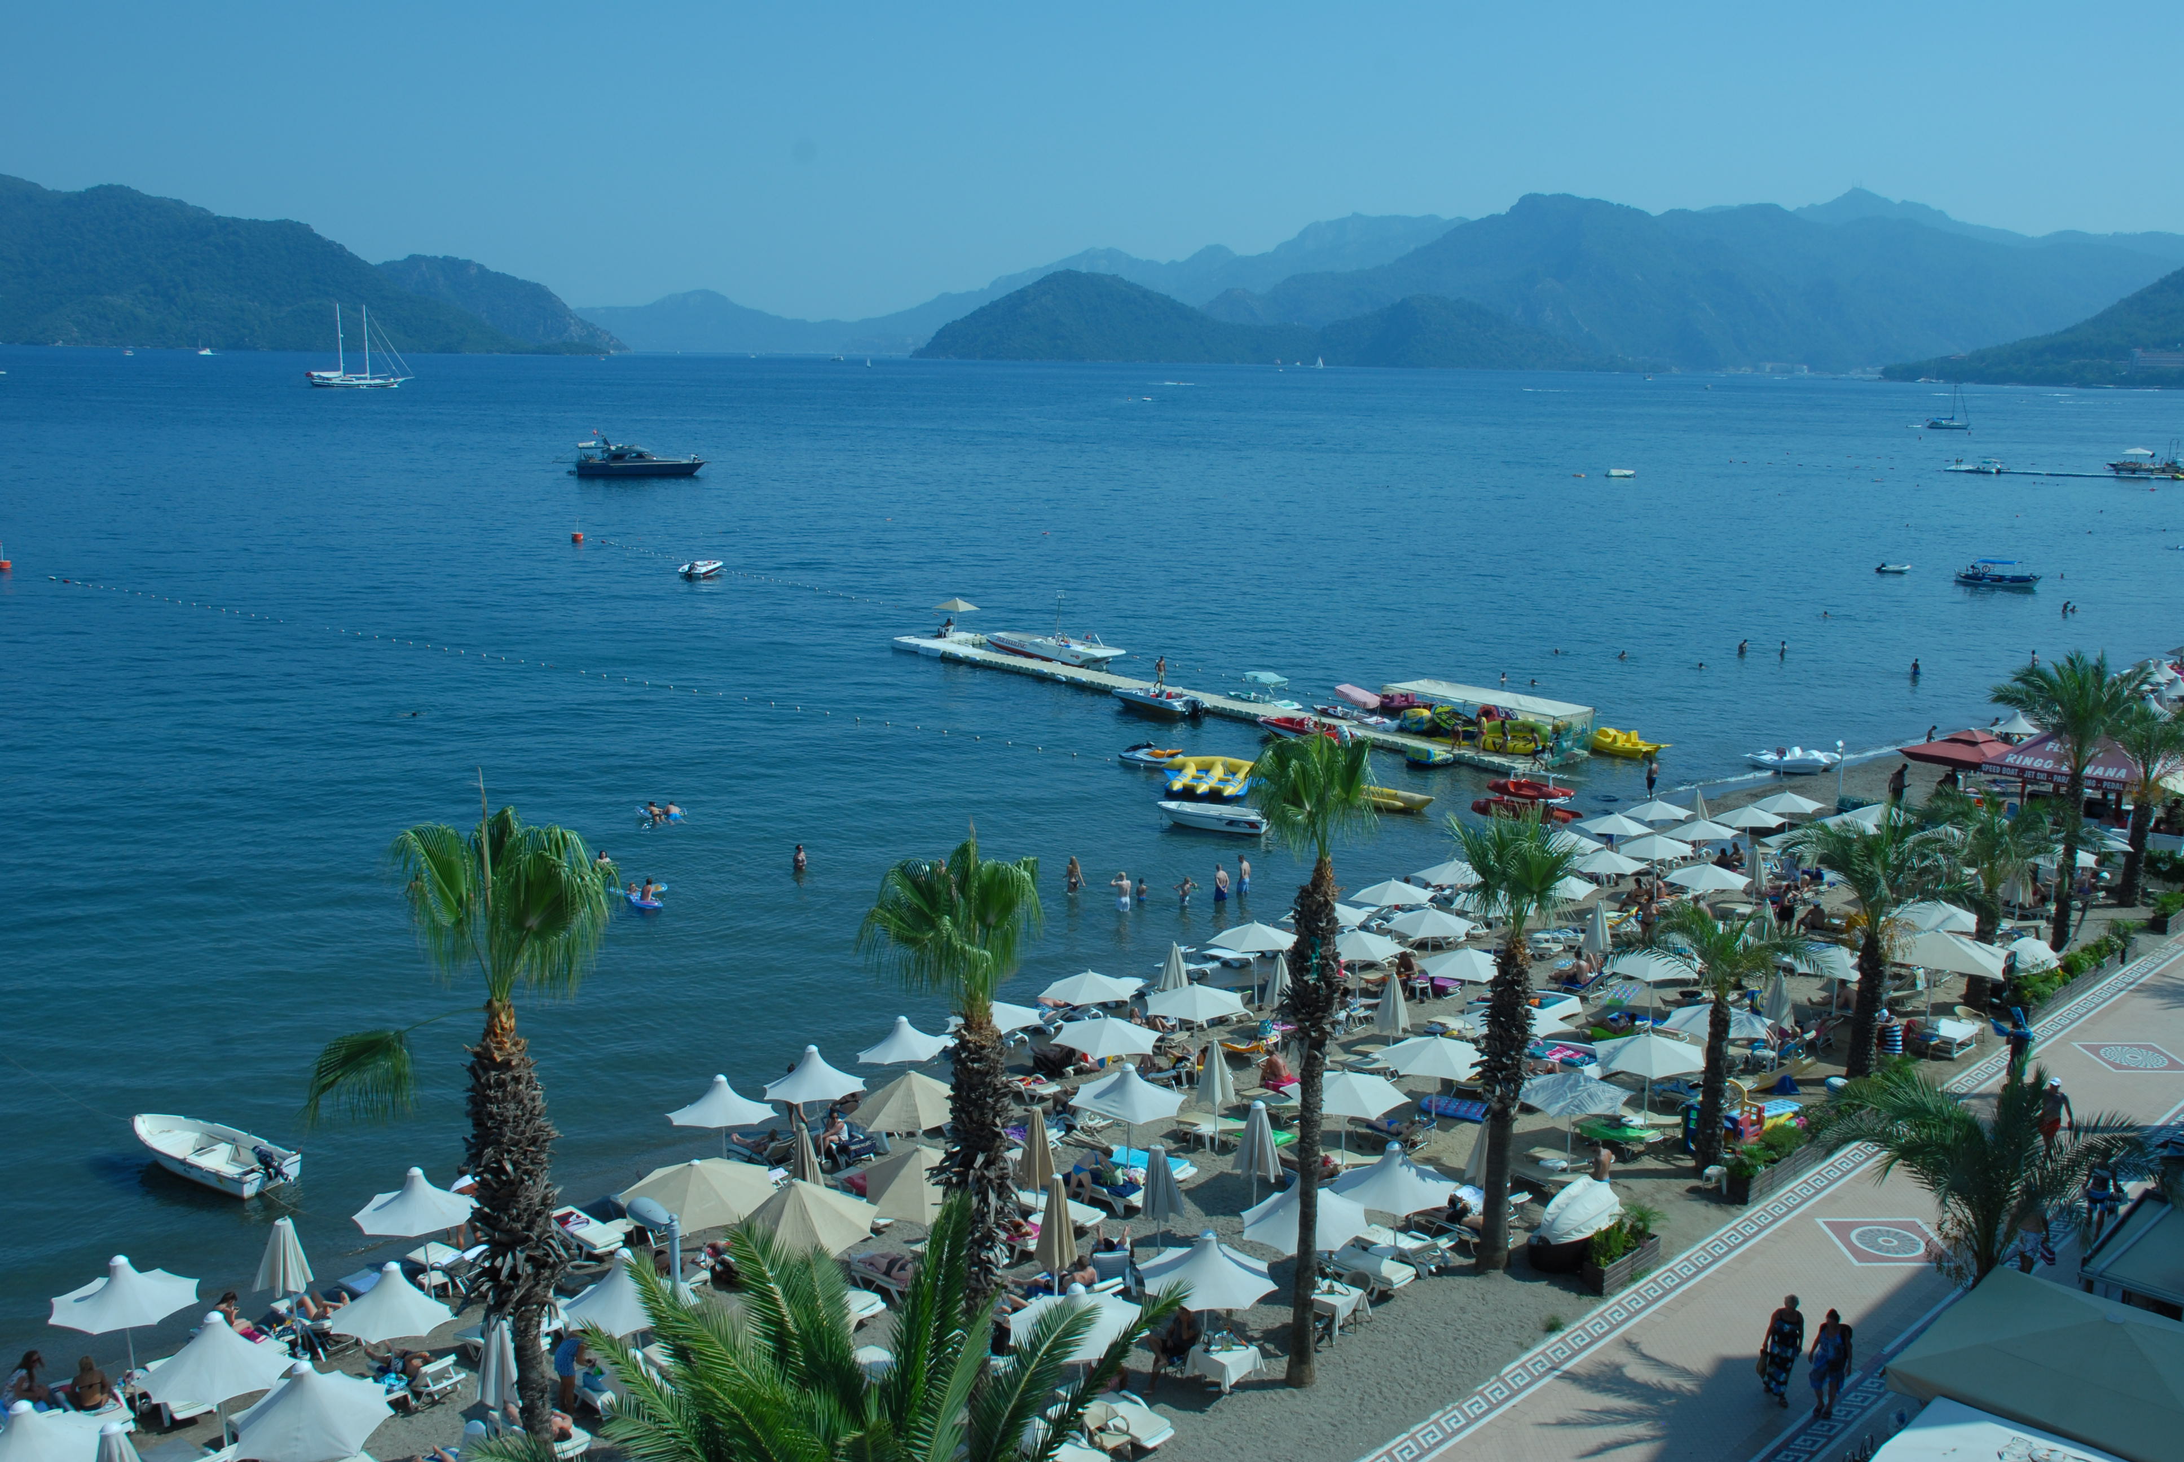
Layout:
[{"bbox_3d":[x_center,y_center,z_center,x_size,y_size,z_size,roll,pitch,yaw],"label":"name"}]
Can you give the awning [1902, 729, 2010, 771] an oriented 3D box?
[{"bbox_3d":[31.484,0.346,65.379,3.200,1.200,3.200,12,16,43],"label":"awning"}]

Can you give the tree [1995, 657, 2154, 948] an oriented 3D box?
[{"bbox_3d":[25.235,1.762,47.072,4.200,7.700,4.200,1,12,0],"label":"tree"}]

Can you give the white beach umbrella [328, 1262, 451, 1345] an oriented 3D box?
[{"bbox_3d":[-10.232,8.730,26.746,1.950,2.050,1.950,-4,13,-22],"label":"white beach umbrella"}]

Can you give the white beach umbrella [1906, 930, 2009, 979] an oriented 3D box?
[{"bbox_3d":[19.379,5.647,41.946,2.500,2.200,2.500,7,13,27],"label":"white beach umbrella"}]

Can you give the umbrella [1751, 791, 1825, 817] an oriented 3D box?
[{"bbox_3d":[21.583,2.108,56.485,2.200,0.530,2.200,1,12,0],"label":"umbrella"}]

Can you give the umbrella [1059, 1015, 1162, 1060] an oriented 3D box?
[{"bbox_3d":[0.330,7.331,39.533,2.400,2.350,2.400,1,12,1],"label":"umbrella"}]

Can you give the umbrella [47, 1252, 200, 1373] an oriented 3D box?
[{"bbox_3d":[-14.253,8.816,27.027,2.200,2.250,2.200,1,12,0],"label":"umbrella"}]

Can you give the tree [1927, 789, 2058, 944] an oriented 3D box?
[{"bbox_3d":[21.299,4.063,43.123,3.200,5.396,3.200,7,13,27],"label":"tree"}]

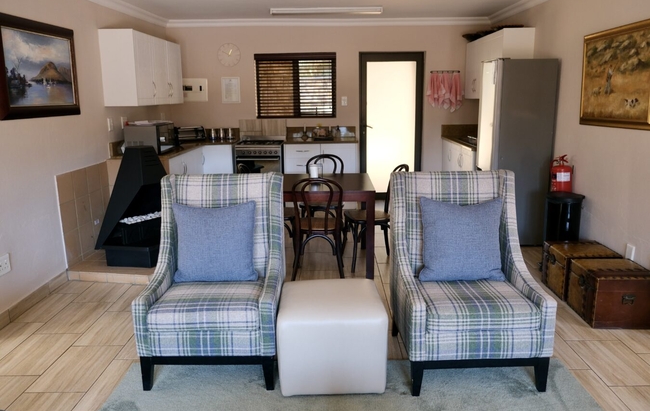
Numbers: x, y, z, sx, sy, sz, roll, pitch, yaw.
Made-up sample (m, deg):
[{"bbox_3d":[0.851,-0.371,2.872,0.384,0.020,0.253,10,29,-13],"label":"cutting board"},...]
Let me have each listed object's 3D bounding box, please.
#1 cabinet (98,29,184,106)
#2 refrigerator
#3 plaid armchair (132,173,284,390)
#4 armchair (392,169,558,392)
[{"bbox_3d":[-2.019,-1.515,5.528,0.345,0.727,1.520,-1,13,0],"label":"cabinet"},{"bbox_3d":[1.921,-0.535,5.000,0.590,1.825,0.530,-1,13,0],"label":"refrigerator"},{"bbox_3d":[-0.611,0.383,2.792,0.740,1.050,0.750,-1,13,0],"label":"plaid armchair"},{"bbox_3d":[0.780,0.374,2.731,0.725,1.055,0.750,0,13,2],"label":"armchair"}]

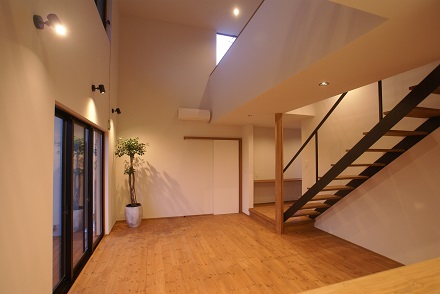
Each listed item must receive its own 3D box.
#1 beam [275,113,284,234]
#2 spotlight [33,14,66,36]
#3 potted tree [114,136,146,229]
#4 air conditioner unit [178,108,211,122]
[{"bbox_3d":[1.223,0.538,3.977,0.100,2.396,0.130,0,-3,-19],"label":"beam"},{"bbox_3d":[-1.443,-1.043,1.675,0.185,0.145,0.110,0,-3,-19],"label":"spotlight"},{"bbox_3d":[-2.009,0.781,4.463,0.640,2.000,0.620,0,-3,-19],"label":"potted tree"},{"bbox_3d":[-0.658,-0.795,5.087,0.780,0.295,0.250,0,-3,-19],"label":"air conditioner unit"}]

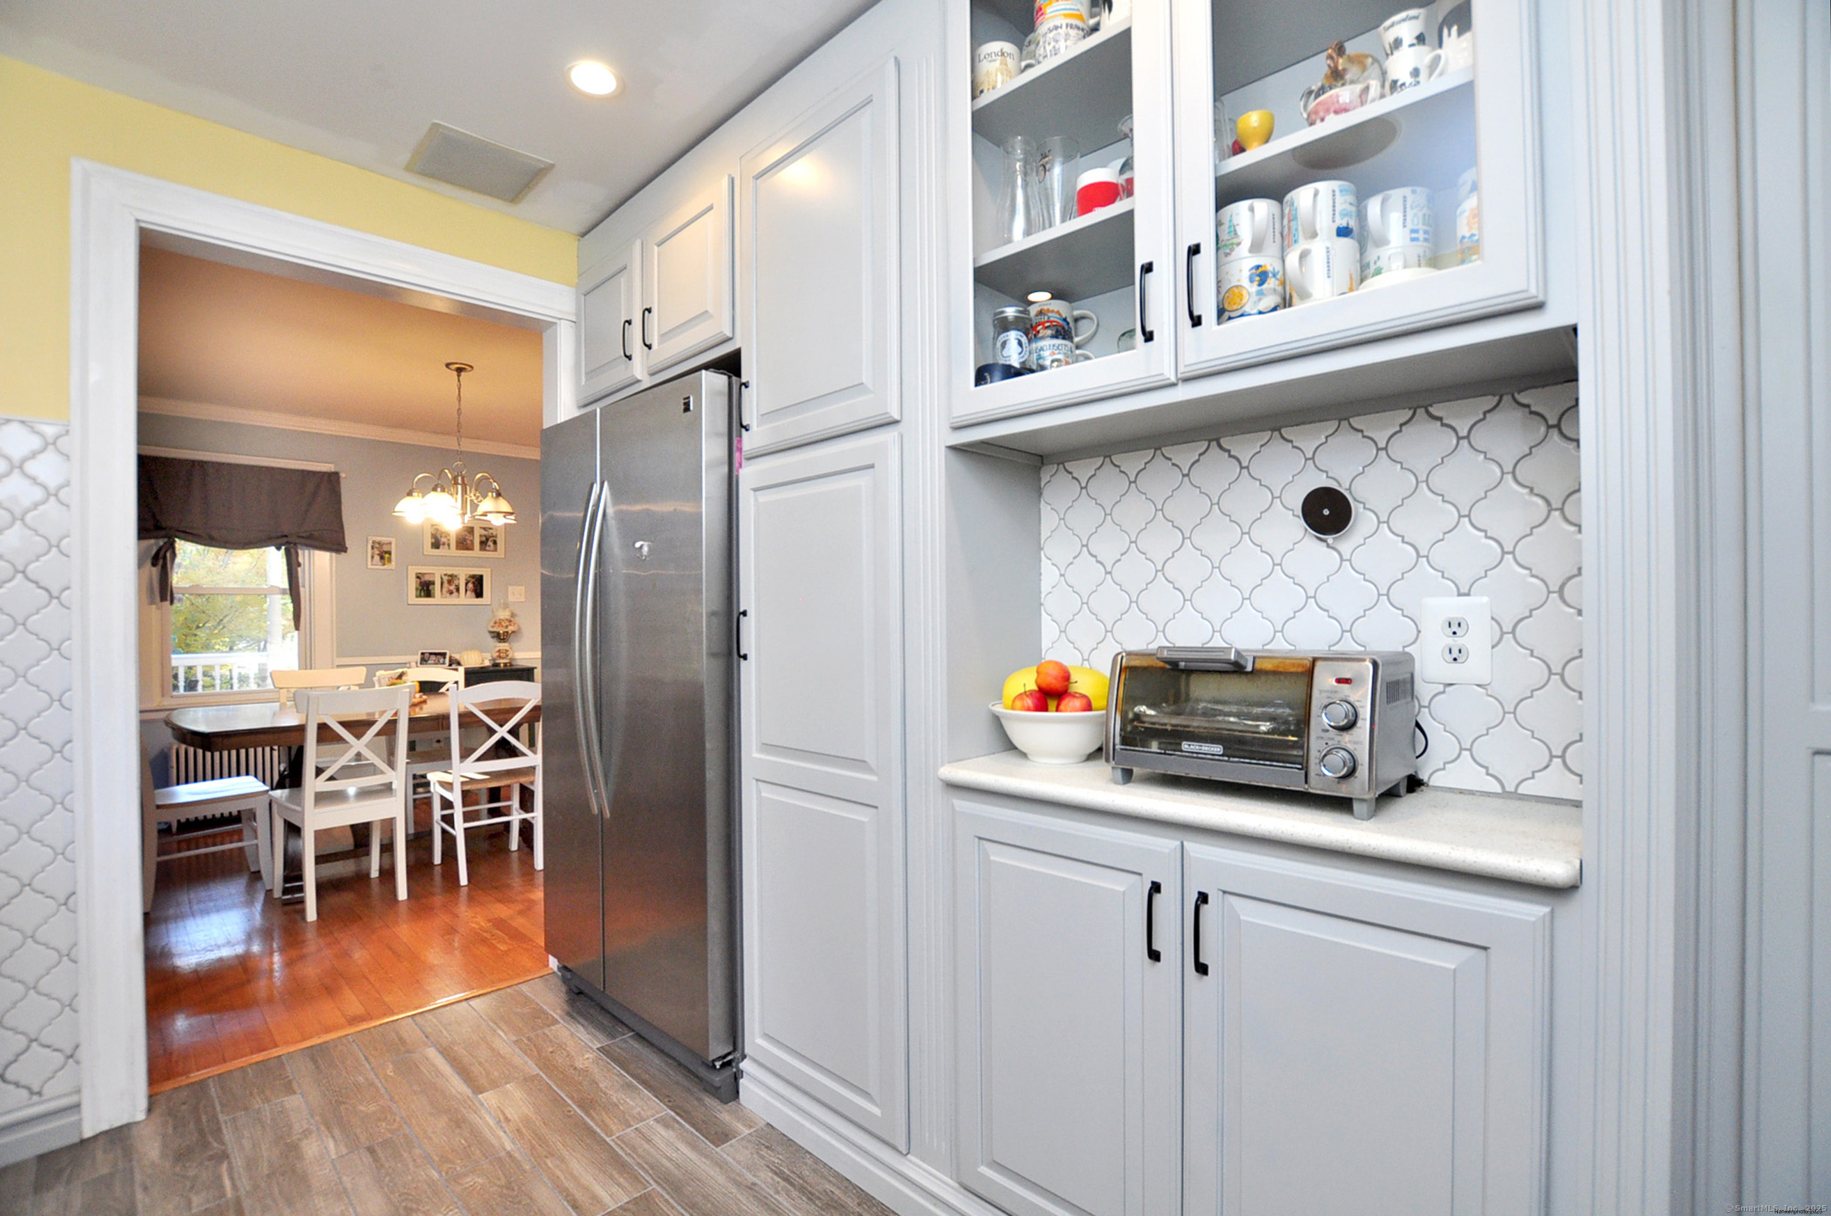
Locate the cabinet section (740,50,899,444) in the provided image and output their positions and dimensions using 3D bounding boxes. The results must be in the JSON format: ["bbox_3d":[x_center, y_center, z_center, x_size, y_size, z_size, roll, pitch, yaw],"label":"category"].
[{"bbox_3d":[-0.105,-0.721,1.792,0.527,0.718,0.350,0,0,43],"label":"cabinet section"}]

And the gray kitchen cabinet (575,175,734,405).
[{"bbox_3d":[-0.583,-0.866,2.346,0.870,0.450,0.500,0,0,42],"label":"gray kitchen cabinet"}]

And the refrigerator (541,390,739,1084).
[{"bbox_3d":[-0.591,0.329,2.346,0.910,1.780,0.800,0,0,43],"label":"refrigerator"}]

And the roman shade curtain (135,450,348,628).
[{"bbox_3d":[-4.148,-0.381,4.648,1.070,0.980,0.120,0,0,-42],"label":"roman shade curtain"}]

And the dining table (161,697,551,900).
[{"bbox_3d":[-2.409,0.847,3.736,1.850,0.760,1.050,0,0,-41],"label":"dining table"}]

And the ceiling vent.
[{"bbox_3d":[-1.217,-1.228,2.128,0.290,0.025,0.300,0,0,-43],"label":"ceiling vent"}]

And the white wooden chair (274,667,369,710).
[{"bbox_3d":[-3.065,0.781,3.939,0.430,0.910,0.500,0,0,-41],"label":"white wooden chair"}]

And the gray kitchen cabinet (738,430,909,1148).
[{"bbox_3d":[-0.047,0.370,1.866,0.560,1.450,0.500,0,0,42],"label":"gray kitchen cabinet"}]

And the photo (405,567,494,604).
[{"bbox_3d":[-3.325,-0.156,5.461,0.520,0.270,0.025,0,0,-42],"label":"photo"}]

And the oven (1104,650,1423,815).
[{"bbox_3d":[0.541,0.184,1.227,0.395,0.216,0.265,0,0,41],"label":"oven"}]

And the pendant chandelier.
[{"bbox_3d":[-2.351,-0.832,3.890,0.630,0.860,0.630,0,0,-42],"label":"pendant chandelier"}]

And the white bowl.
[{"bbox_3d":[0.278,0.243,1.490,0.255,0.102,0.255,0,0,0],"label":"white bowl"}]

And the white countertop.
[{"bbox_3d":[0.515,0.311,1.278,0.910,0.040,0.320,0,0,41],"label":"white countertop"}]

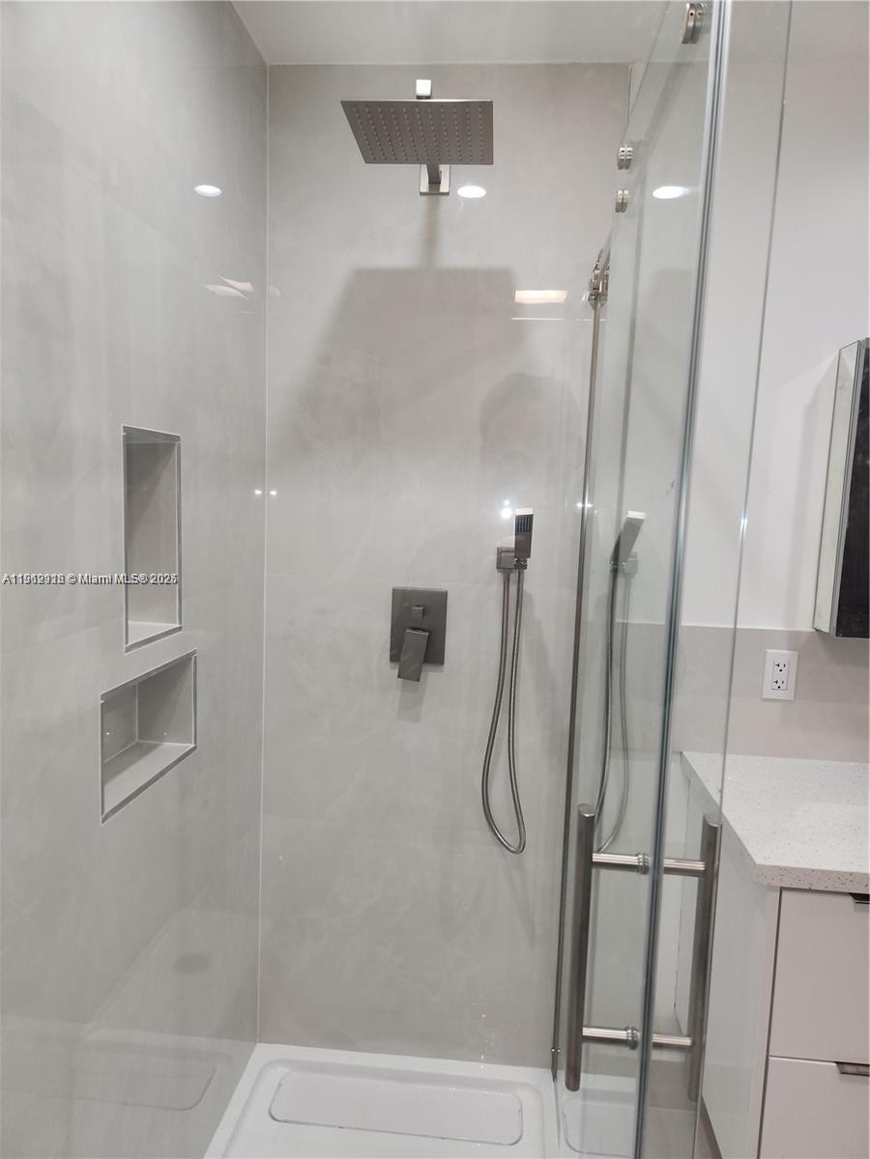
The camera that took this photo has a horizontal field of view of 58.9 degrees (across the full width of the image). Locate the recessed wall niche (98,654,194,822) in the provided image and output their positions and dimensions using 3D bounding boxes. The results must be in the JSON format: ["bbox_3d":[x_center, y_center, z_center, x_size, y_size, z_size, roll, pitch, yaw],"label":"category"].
[{"bbox_3d":[-0.524,0.244,1.298,0.112,0.196,0.349,3,6,5],"label":"recessed wall niche"}]

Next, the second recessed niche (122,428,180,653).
[{"bbox_3d":[-0.513,-0.070,1.266,0.112,0.346,0.210,3,6,5],"label":"second recessed niche"}]

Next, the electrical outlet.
[{"bbox_3d":[0.787,0.219,1.756,0.070,0.114,0.010,3,6,5],"label":"electrical outlet"}]

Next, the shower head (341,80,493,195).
[{"bbox_3d":[-0.013,-0.869,1.495,0.254,0.092,0.433,3,6,5],"label":"shower head"}]

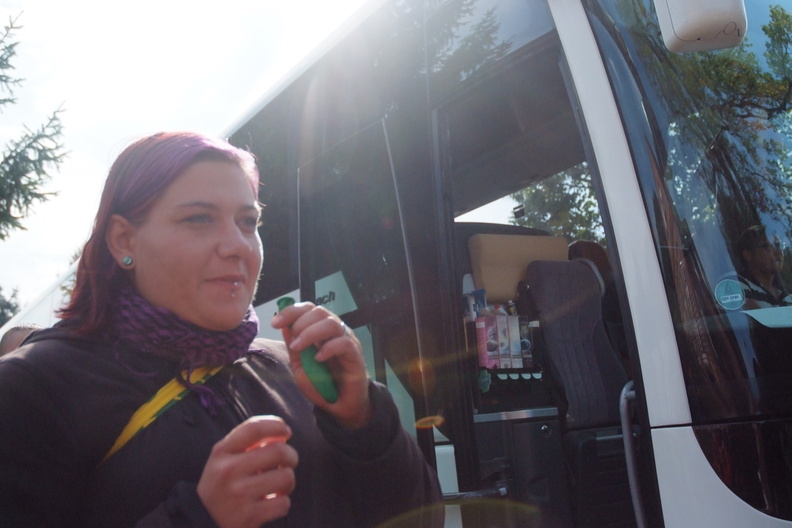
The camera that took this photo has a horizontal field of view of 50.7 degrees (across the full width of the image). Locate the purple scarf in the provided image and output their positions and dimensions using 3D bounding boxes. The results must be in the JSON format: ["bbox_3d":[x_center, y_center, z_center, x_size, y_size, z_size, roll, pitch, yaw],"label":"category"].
[{"bbox_3d":[-0.238,0.093,0.930,0.185,0.140,0.175,-13,-17,39],"label":"purple scarf"}]

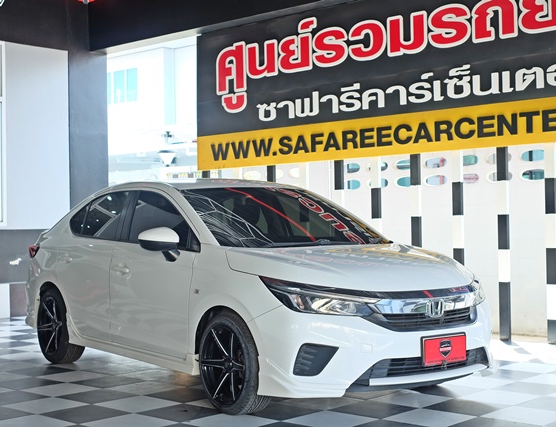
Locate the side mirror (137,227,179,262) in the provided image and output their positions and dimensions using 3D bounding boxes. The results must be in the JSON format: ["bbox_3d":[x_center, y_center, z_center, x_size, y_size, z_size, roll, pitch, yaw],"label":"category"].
[{"bbox_3d":[-0.754,0.188,6.032,0.240,0.225,0.170,0,-1,-36],"label":"side mirror"}]

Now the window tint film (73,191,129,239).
[{"bbox_3d":[-1.345,0.018,7.275,0.070,0.400,1.080,26,-14,-29],"label":"window tint film"}]

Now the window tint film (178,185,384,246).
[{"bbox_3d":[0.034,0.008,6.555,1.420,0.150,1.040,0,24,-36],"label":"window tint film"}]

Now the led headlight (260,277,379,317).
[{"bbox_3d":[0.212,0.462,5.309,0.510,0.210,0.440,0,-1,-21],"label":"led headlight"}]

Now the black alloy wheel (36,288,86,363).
[{"bbox_3d":[-1.717,0.905,7.657,0.205,0.610,0.610,0,-1,-36],"label":"black alloy wheel"}]

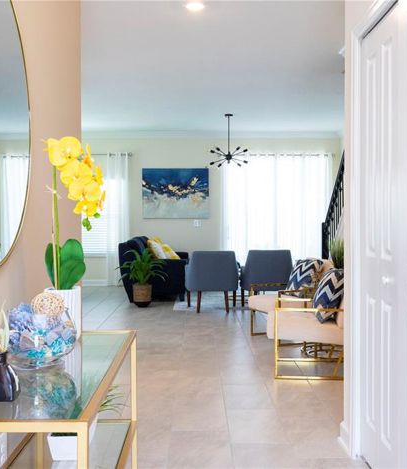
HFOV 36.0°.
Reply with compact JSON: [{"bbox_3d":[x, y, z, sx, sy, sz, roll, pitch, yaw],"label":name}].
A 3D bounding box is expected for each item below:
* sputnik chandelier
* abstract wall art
[{"bbox_3d":[0.393,-1.440,9.650,0.610,0.810,0.600,0,1,-1],"label":"sputnik chandelier"},{"bbox_3d":[-0.502,-0.733,11.300,1.210,0.915,0.040,0,1,0],"label":"abstract wall art"}]

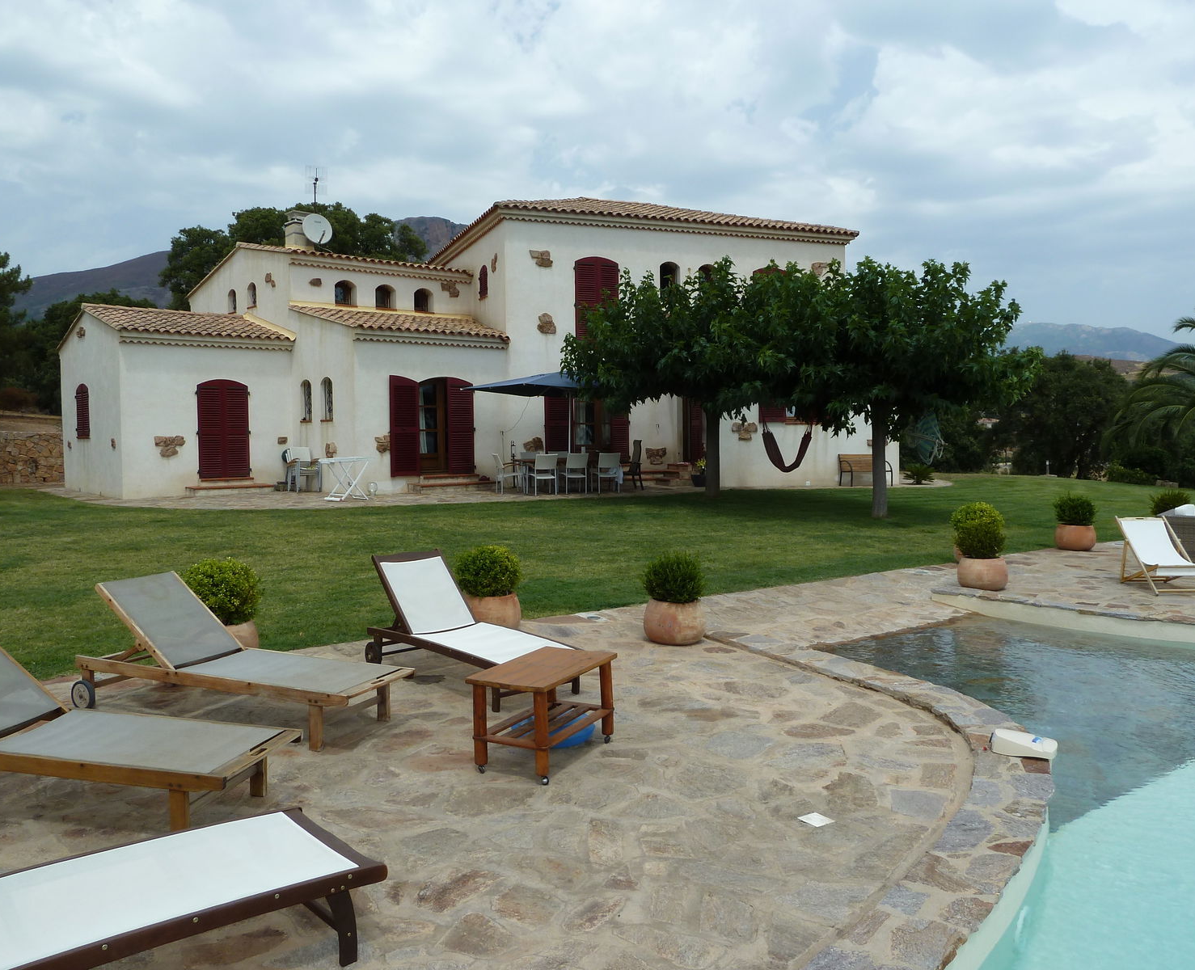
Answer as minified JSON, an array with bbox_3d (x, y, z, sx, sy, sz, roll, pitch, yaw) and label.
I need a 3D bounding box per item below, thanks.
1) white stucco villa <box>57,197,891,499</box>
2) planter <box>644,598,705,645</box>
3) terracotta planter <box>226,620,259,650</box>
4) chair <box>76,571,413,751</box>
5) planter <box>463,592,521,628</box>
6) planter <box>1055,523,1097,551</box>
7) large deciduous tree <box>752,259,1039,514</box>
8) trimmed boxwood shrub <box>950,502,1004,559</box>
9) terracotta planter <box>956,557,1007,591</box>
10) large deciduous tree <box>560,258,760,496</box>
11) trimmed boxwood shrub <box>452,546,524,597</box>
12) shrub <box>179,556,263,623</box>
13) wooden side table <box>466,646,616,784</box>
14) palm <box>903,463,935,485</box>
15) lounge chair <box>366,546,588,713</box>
[{"bbox_3d":[-3.626,-3.878,25.827,21.000,7.600,11.200,-2,3,-22],"label":"white stucco villa"},{"bbox_3d":[0.644,1.147,7.813,0.510,0.371,0.510,0,3,5],"label":"planter"},{"bbox_3d":[-2.627,1.169,6.572,0.500,0.360,0.500,0,3,0],"label":"terracotta planter"},{"bbox_3d":[-2.092,0.968,5.409,2.111,0.767,0.615,1,3,25],"label":"chair"},{"bbox_3d":[-0.877,1.086,7.720,0.490,0.360,0.490,0,3,0],"label":"planter"},{"bbox_3d":[6.220,0.677,12.157,0.530,0.350,0.530,0,3,0],"label":"planter"},{"bbox_3d":[5.109,-1.665,16.035,4.800,4.450,4.700,0,3,0],"label":"large deciduous tree"},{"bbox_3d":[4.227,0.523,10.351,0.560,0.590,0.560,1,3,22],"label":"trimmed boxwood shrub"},{"bbox_3d":[3.958,0.915,9.615,0.515,0.345,0.515,0,3,0],"label":"terracotta planter"},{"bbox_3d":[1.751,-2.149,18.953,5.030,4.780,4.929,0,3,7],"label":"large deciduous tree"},{"bbox_3d":[-0.895,0.712,7.699,0.570,0.440,0.570,0,3,0],"label":"trimmed boxwood shrub"},{"bbox_3d":[-2.780,0.783,6.927,0.536,0.497,0.536,-2,3,-22],"label":"shrub"},{"bbox_3d":[-0.267,1.200,4.944,0.458,0.488,0.799,1,3,27],"label":"wooden side table"},{"bbox_3d":[8.333,-0.275,24.224,0.820,0.600,0.820,0,3,0],"label":"palm"},{"bbox_3d":[-0.906,0.943,6.523,0.660,0.860,1.780,-3,4,-42],"label":"lounge chair"}]

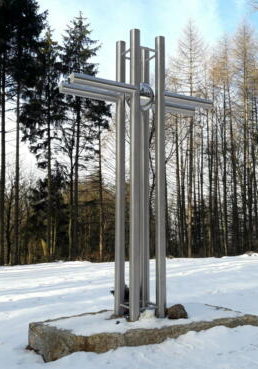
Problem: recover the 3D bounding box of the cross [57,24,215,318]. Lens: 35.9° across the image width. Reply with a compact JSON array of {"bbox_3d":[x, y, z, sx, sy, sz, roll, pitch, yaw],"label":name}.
[{"bbox_3d":[0.203,-0.227,6.908,2.779,4.858,0.667,4,-8,-28],"label":"cross"}]

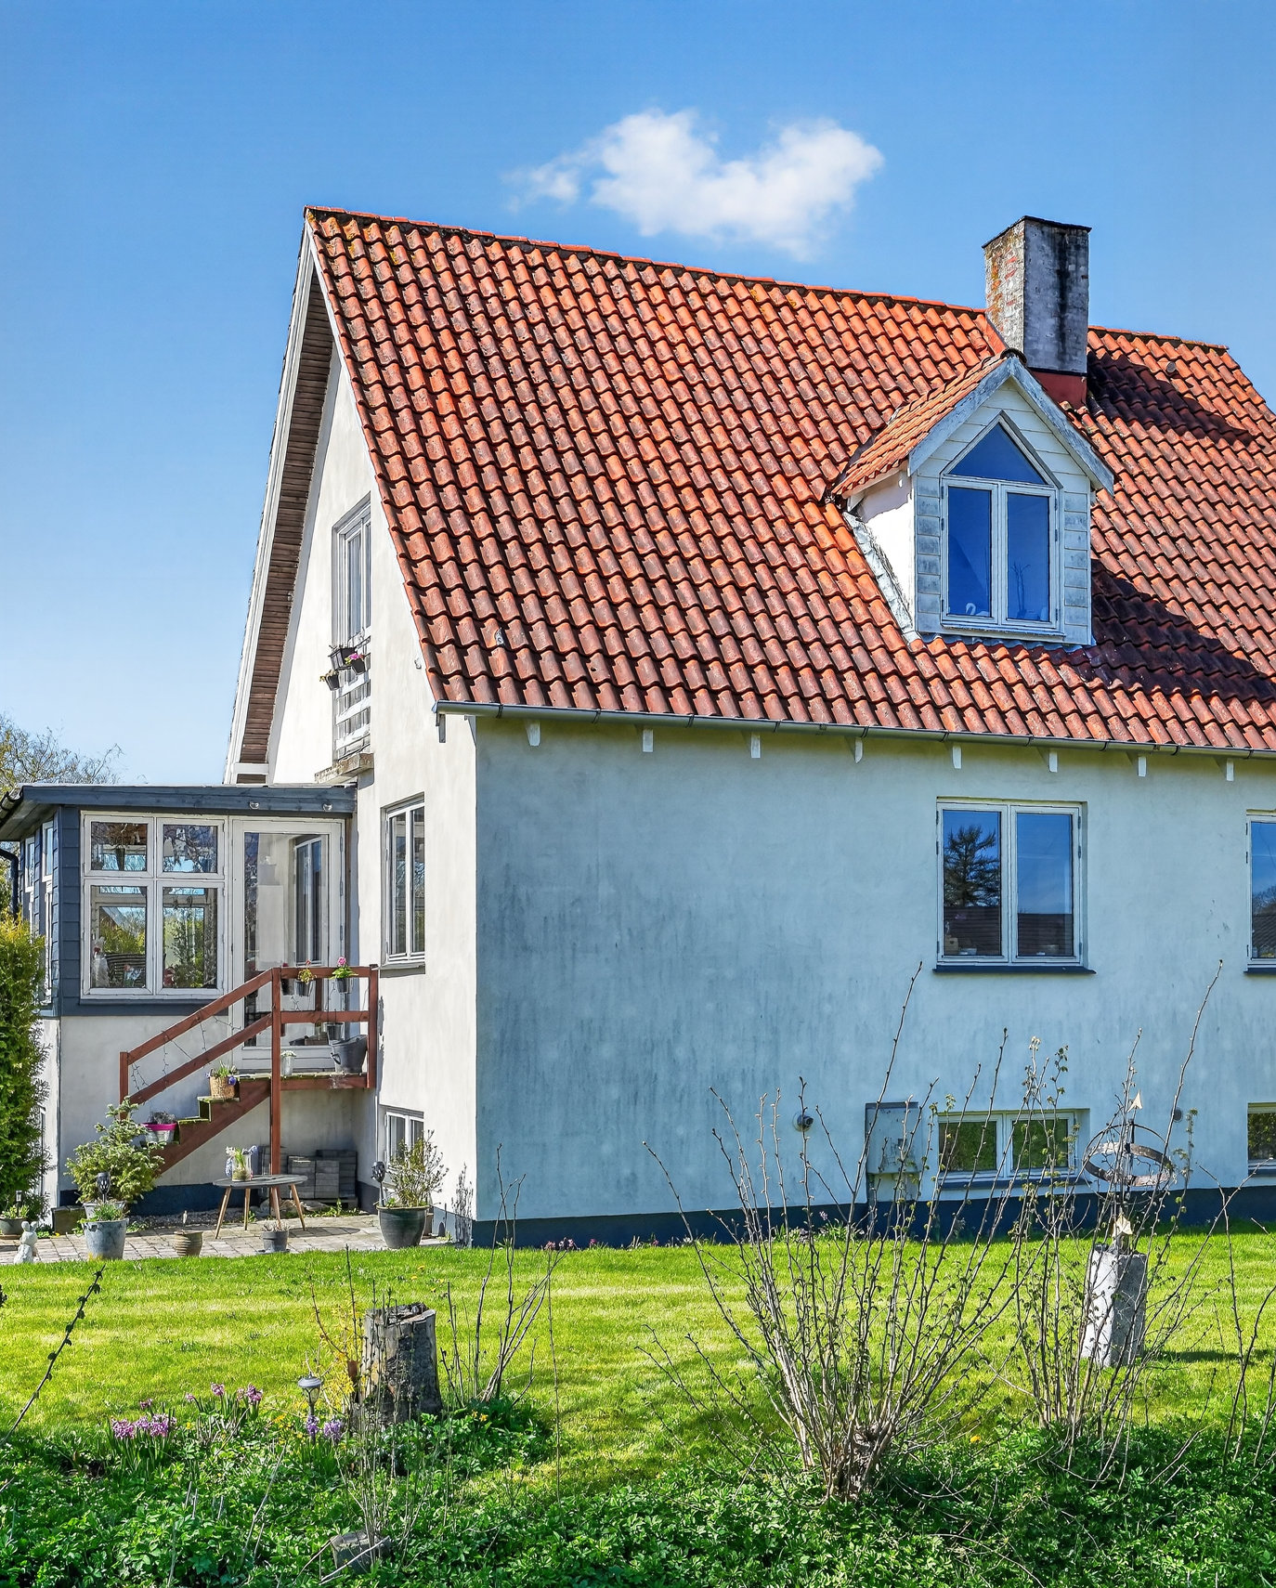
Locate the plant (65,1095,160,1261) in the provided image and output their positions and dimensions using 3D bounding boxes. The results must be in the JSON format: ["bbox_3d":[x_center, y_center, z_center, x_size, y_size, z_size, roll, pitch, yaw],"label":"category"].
[{"bbox_3d":[-3.666,2.709,13.900,0.670,1.120,0.650,0,-3,0],"label":"plant"}]

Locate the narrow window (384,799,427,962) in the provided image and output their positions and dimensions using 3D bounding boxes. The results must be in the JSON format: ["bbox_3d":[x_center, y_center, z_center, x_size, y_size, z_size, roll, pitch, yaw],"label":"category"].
[{"bbox_3d":[-1.962,0.741,16.653,0.110,1.373,1.389,1,-3,-22],"label":"narrow window"}]

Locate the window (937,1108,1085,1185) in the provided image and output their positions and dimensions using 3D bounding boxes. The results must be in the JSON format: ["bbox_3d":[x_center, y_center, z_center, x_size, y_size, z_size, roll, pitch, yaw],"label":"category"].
[{"bbox_3d":[3.084,2.928,16.404,1.397,0.615,0.110,1,-3,-22],"label":"window"}]

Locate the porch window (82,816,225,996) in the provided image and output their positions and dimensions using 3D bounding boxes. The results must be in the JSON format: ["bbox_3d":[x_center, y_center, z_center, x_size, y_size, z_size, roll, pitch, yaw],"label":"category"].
[{"bbox_3d":[-4.205,0.975,17.255,1.225,1.601,0.110,1,-3,-22],"label":"porch window"}]

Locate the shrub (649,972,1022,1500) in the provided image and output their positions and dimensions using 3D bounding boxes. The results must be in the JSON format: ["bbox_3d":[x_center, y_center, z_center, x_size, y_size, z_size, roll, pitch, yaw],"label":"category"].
[{"bbox_3d":[0.728,1.628,7.300,1.370,1.920,1.300,0,-3,0],"label":"shrub"}]

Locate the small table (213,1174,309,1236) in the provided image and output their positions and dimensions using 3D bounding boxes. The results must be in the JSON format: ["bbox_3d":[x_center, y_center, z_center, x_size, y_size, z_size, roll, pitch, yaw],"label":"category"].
[{"bbox_3d":[-2.844,3.110,14.950,0.710,0.420,0.660,0,-3,0],"label":"small table"}]

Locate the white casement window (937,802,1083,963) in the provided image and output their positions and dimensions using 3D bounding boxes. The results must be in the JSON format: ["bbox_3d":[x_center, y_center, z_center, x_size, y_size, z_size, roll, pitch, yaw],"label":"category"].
[{"bbox_3d":[2.995,0.708,15.900,1.370,1.290,0.120,1,-3,-22],"label":"white casement window"}]

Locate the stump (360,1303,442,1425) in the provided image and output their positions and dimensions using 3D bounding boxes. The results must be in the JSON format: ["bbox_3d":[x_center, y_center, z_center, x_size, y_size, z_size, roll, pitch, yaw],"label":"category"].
[{"bbox_3d":[-1.051,2.527,8.800,0.355,0.530,0.355,0,-3,-7],"label":"stump"}]

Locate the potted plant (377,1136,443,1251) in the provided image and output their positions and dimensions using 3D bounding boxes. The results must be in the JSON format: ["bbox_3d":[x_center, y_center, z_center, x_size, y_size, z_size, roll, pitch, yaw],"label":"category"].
[{"bbox_3d":[-1.648,2.881,14.300,0.460,0.830,0.440,0,-3,0],"label":"potted plant"}]

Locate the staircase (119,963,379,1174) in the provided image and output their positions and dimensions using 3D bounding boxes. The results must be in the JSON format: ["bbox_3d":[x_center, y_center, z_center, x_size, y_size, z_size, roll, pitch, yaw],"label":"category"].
[{"bbox_3d":[-3.400,2.470,16.750,2.250,2.050,0.800,1,-3,-22],"label":"staircase"}]

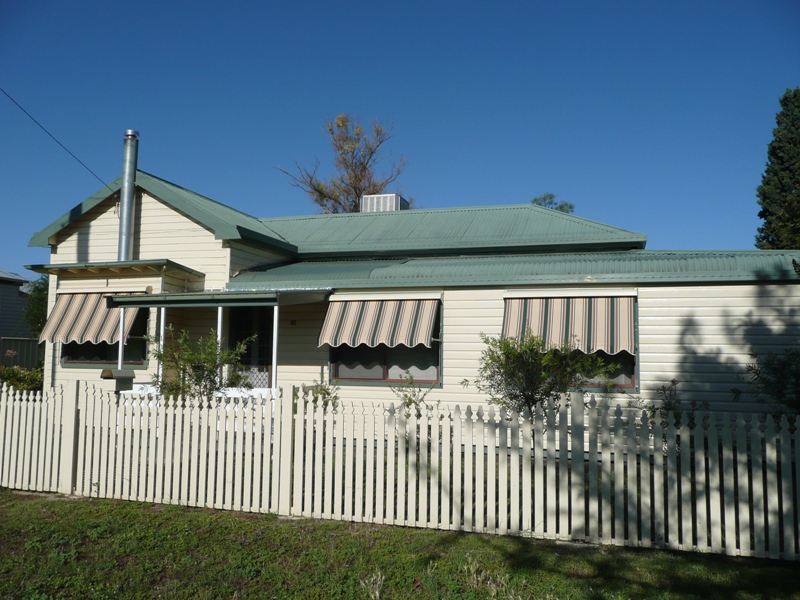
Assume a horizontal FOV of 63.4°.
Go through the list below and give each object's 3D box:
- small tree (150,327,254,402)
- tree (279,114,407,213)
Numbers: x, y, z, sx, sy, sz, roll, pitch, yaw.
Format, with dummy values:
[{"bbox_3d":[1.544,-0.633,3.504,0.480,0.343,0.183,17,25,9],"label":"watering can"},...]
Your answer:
[{"bbox_3d":[-2.165,1.111,7.018,1.150,1.630,1.100,-1,-4,17],"label":"small tree"},{"bbox_3d":[-2.238,-2.065,24.584,5.000,10.170,4.800,-1,-4,17],"label":"tree"}]

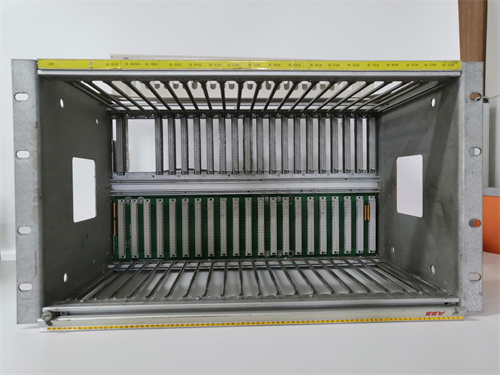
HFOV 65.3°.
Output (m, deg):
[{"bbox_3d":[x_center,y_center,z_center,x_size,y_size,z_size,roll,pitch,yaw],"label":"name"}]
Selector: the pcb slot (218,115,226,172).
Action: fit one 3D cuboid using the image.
[{"bbox_3d":[-0.043,-0.068,0.633,0.011,0.094,0.012,-1,1,-2],"label":"pcb slot"}]

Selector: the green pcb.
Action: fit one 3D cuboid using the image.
[{"bbox_3d":[-0.004,0.064,0.641,0.437,0.108,0.016,-1,1,-3],"label":"green pcb"}]

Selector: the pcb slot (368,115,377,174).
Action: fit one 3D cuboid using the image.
[{"bbox_3d":[0.200,-0.070,0.643,0.011,0.094,0.012,-1,1,-2],"label":"pcb slot"}]

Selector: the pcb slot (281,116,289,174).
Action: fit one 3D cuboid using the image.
[{"bbox_3d":[0.058,-0.069,0.637,0.011,0.094,0.012,-1,1,-2],"label":"pcb slot"}]

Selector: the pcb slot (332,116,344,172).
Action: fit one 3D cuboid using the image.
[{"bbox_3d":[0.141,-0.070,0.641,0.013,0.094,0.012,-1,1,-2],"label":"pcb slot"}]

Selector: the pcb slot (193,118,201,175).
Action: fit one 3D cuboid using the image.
[{"bbox_3d":[-0.084,-0.068,0.632,0.011,0.094,0.012,-1,1,-2],"label":"pcb slot"}]

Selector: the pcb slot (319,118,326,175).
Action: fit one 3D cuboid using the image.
[{"bbox_3d":[0.118,-0.070,0.641,0.011,0.094,0.013,-1,1,-3],"label":"pcb slot"}]

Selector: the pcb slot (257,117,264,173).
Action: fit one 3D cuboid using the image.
[{"bbox_3d":[0.018,-0.069,0.636,0.011,0.094,0.012,-1,1,-2],"label":"pcb slot"}]

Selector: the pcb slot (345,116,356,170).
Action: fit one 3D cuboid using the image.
[{"bbox_3d":[0.159,-0.070,0.643,0.011,0.094,0.013,-1,1,-3],"label":"pcb slot"}]

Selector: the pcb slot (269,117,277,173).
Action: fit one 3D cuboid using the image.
[{"bbox_3d":[0.037,-0.069,0.637,0.011,0.094,0.013,-1,1,-3],"label":"pcb slot"}]

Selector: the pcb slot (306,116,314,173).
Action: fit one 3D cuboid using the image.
[{"bbox_3d":[0.098,-0.069,0.640,0.011,0.094,0.013,-1,1,-3],"label":"pcb slot"}]

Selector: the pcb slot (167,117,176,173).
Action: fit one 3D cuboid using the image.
[{"bbox_3d":[-0.126,-0.067,0.629,0.011,0.094,0.013,-1,1,-3],"label":"pcb slot"}]

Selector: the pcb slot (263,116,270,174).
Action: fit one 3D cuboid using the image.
[{"bbox_3d":[0.027,-0.069,0.636,0.011,0.094,0.012,-1,1,-2],"label":"pcb slot"}]

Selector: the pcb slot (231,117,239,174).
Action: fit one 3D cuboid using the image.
[{"bbox_3d":[-0.023,-0.068,0.634,0.011,0.094,0.012,-1,1,-2],"label":"pcb slot"}]

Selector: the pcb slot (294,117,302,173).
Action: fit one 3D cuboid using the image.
[{"bbox_3d":[0.077,-0.069,0.639,0.011,0.094,0.013,-1,1,-3],"label":"pcb slot"}]

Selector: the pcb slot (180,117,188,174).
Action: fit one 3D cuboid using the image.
[{"bbox_3d":[-0.104,-0.068,0.631,0.011,0.094,0.012,-1,1,-2],"label":"pcb slot"}]

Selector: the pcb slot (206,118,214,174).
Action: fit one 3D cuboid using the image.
[{"bbox_3d":[-0.065,-0.068,0.632,0.011,0.094,0.013,-1,1,-3],"label":"pcb slot"}]

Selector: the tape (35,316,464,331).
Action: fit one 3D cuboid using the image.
[{"bbox_3d":[0.012,0.138,0.399,0.427,0.004,0.002,0,-9,-3],"label":"tape"}]

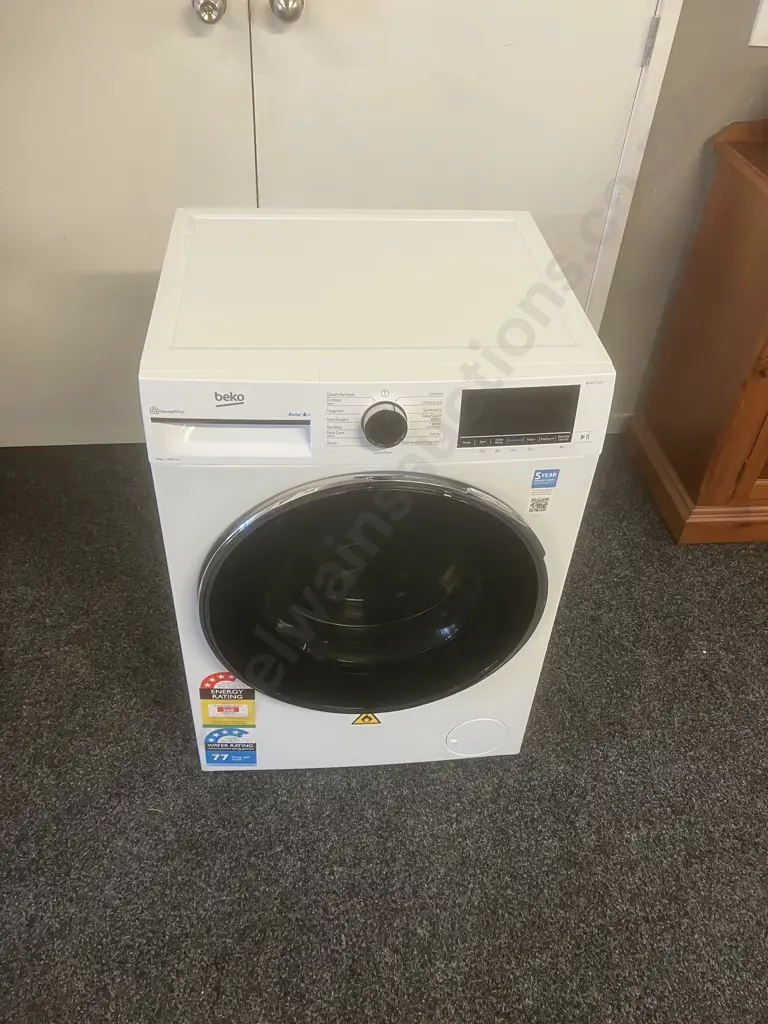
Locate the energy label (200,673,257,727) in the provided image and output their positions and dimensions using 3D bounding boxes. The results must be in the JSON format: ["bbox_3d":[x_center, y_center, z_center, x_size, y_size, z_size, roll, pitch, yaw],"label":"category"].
[{"bbox_3d":[-0.267,0.324,1.408,0.094,0.157,0.005,-1,41,-6],"label":"energy label"}]

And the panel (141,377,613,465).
[{"bbox_3d":[0.000,-0.117,1.065,0.597,0.123,0.040,-1,41,-6],"label":"panel"}]

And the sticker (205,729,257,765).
[{"bbox_3d":[-0.272,0.420,1.478,0.090,0.117,0.003,1,40,-8],"label":"sticker"}]

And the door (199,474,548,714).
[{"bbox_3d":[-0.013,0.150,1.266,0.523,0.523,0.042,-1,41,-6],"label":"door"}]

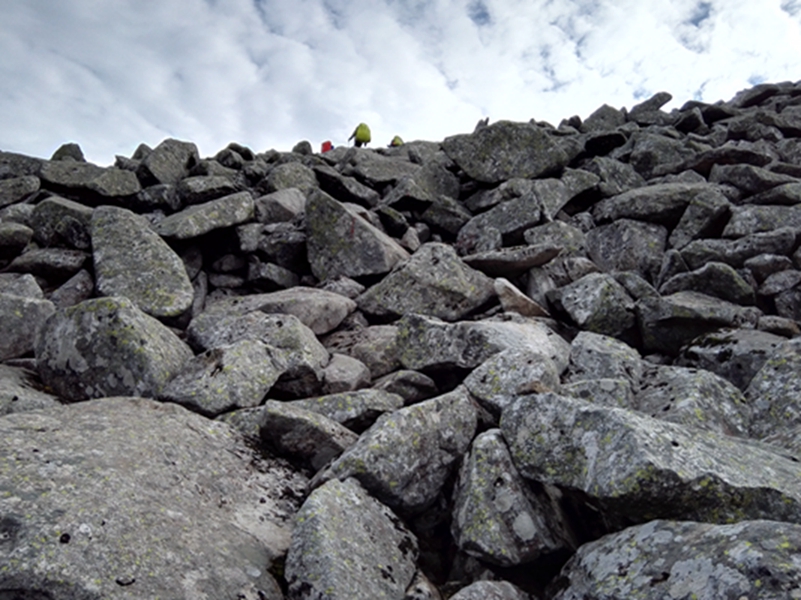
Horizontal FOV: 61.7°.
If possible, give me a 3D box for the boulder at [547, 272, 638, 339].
[{"bbox_3d":[1.203,0.034,4.202,0.524,0.414,0.409,-4,-8,27],"label":"boulder"}]

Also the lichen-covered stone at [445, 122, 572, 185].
[{"bbox_3d":[1.659,-2.331,10.600,1.850,0.850,1.200,0,-6,4],"label":"lichen-covered stone"}]

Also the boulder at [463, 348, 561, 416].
[{"bbox_3d":[0.530,0.413,3.200,0.455,0.350,0.380,-2,-9,9],"label":"boulder"}]

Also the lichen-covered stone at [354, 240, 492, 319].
[{"bbox_3d":[0.173,-0.128,4.650,0.941,0.522,0.600,0,-9,2],"label":"lichen-covered stone"}]

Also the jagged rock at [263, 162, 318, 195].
[{"bbox_3d":[-1.551,-1.668,9.450,0.789,0.541,0.621,1,-7,-5],"label":"jagged rock"}]

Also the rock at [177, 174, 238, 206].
[{"bbox_3d":[-3.108,-1.779,10.800,0.900,0.400,0.650,1,-6,-8],"label":"rock"}]

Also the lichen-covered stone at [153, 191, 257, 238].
[{"bbox_3d":[-2.091,-0.912,7.157,1.067,0.512,0.626,1,-7,-8],"label":"lichen-covered stone"}]

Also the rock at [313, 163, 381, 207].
[{"bbox_3d":[-0.737,-1.577,9.160,0.929,0.571,0.639,0,-7,-2],"label":"rock"}]

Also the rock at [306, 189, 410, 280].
[{"bbox_3d":[-0.351,-0.547,5.600,0.856,0.743,0.600,1,-9,-4],"label":"rock"}]

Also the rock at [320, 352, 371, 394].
[{"bbox_3d":[-0.279,0.378,3.400,0.250,0.210,0.220,0,-6,-2],"label":"rock"}]

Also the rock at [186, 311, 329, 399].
[{"bbox_3d":[-0.778,0.302,3.650,0.740,0.440,0.500,1,-6,-6],"label":"rock"}]

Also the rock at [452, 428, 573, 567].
[{"bbox_3d":[0.410,0.717,2.434,0.407,0.473,0.334,-2,-7,20],"label":"rock"}]

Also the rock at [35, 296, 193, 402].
[{"bbox_3d":[-1.540,0.287,3.600,0.763,0.587,0.650,4,-10,-23],"label":"rock"}]

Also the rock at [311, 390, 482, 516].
[{"bbox_3d":[-0.021,0.620,2.765,0.684,0.480,0.459,2,-7,-15],"label":"rock"}]

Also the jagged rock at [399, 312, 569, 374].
[{"bbox_3d":[0.464,0.254,3.750,0.949,0.355,0.550,-1,-9,7],"label":"jagged rock"}]

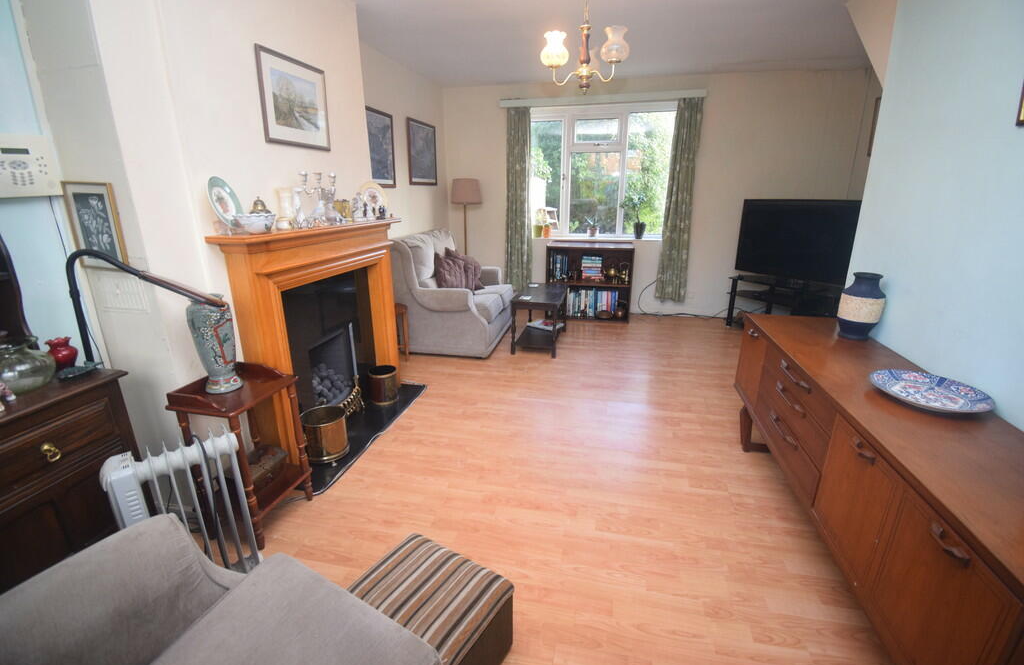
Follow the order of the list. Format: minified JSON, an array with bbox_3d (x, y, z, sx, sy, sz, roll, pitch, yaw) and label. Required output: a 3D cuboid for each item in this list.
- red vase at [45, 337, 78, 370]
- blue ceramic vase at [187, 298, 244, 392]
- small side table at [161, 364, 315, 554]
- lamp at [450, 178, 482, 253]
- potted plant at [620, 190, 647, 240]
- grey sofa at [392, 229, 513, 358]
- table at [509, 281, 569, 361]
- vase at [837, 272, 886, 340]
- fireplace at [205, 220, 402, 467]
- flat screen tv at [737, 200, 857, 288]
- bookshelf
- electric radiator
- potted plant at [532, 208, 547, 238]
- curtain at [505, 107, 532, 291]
[{"bbox_3d":[-1.538,0.079,1.459,0.080,0.105,0.080,4,19,12],"label":"red vase"},{"bbox_3d":[-1.187,0.048,1.714,0.150,0.385,0.150,17,25,41],"label":"blue ceramic vase"},{"bbox_3d":[-1.065,0.476,1.726,0.277,0.632,0.346,4,18,12],"label":"small side table"},{"bbox_3d":[-0.506,-0.961,4.846,0.338,1.484,0.338,3,18,11],"label":"lamp"},{"bbox_3d":[1.333,-1.299,4.720,0.274,0.513,0.245,3,18,11],"label":"potted plant"},{"bbox_3d":[-0.508,-0.452,4.209,0.960,0.985,1.190,4,19,12],"label":"grey sofa"},{"bbox_3d":[0.263,-0.137,3.909,0.383,0.477,0.813,5,18,14],"label":"table"},{"bbox_3d":[1.637,-0.118,1.996,0.174,0.282,0.174,-1,18,-4],"label":"vase"},{"bbox_3d":[-0.965,-0.005,2.396,0.235,1.143,1.251,4,18,12],"label":"fireplace"},{"bbox_3d":[2.566,-0.823,3.804,0.084,0.675,1.103,-9,20,-27],"label":"flat screen tv"},{"bbox_3d":[0.844,-0.553,4.706,0.903,0.787,0.348,3,18,11],"label":"bookshelf"},{"bbox_3d":[-1.079,0.640,1.458,0.340,0.635,0.170,-15,23,-37],"label":"electric radiator"},{"bbox_3d":[0.329,-1.308,5.097,0.150,0.345,0.150,4,19,12],"label":"potted plant"},{"bbox_3d":[0.076,-1.455,4.947,0.320,2.060,0.120,4,19,12],"label":"curtain"}]

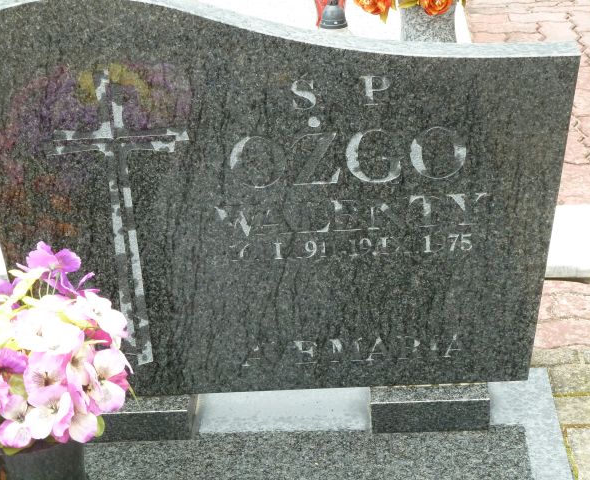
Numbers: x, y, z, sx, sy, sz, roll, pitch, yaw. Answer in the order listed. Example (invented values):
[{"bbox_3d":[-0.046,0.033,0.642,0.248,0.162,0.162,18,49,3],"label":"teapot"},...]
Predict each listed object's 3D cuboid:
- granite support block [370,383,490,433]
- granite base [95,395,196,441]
[{"bbox_3d":[0.234,0.262,2.686,0.201,0.061,0.175,-2,26,3],"label":"granite support block"},{"bbox_3d":[-0.279,0.284,2.711,0.201,0.061,0.175,-2,26,3],"label":"granite base"}]

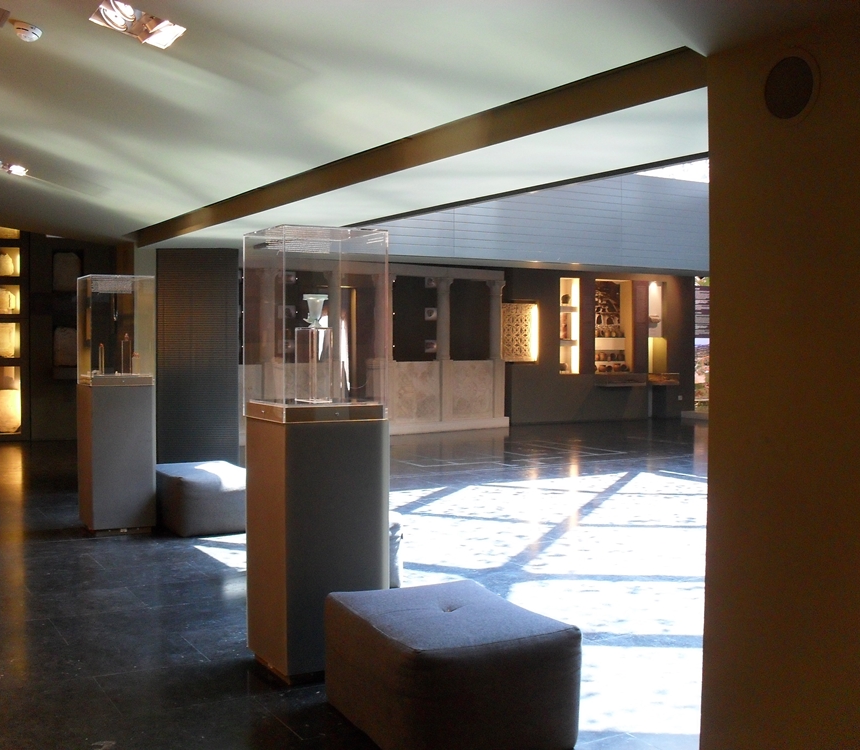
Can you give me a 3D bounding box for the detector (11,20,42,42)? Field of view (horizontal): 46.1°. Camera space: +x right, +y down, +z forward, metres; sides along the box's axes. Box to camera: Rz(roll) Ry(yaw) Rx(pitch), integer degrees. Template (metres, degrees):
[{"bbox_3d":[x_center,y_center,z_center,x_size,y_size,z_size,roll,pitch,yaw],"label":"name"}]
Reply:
[{"bbox_3d":[-1.762,-1.496,4.422,0.125,0.051,0.125,15,-6,-30],"label":"detector"}]

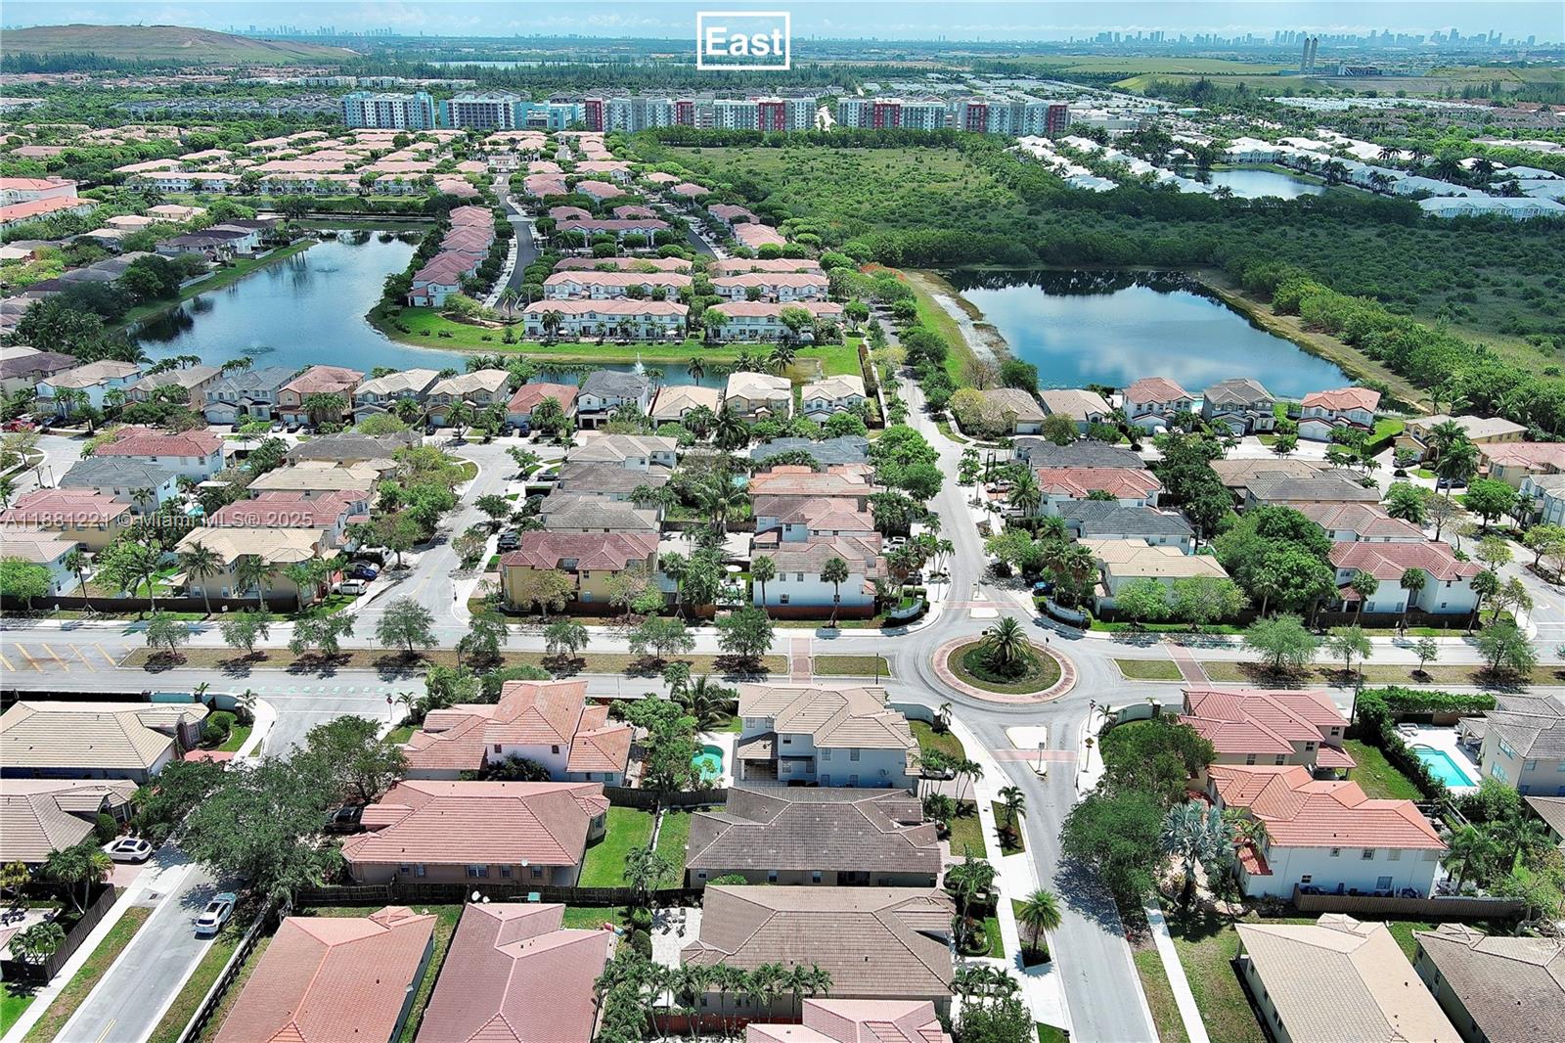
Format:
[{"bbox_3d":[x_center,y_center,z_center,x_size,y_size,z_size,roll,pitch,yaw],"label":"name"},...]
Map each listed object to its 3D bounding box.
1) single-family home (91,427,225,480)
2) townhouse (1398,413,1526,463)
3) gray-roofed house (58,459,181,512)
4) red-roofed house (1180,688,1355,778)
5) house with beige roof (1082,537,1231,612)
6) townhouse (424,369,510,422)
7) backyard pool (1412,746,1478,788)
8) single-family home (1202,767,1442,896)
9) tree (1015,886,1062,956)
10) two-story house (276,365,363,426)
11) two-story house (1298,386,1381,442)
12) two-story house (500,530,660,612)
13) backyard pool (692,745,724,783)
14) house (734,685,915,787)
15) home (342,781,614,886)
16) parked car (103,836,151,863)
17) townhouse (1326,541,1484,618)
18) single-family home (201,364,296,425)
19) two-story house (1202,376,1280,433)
[{"bbox_3d":[-105.050,-11.480,214.850,18.930,7.850,12.890,0,21,0],"label":"single-family home"},{"bbox_3d":[130.900,-16.550,242.930,21.000,7.870,13.430,-9,23,-24],"label":"townhouse"},{"bbox_3d":[-105.500,-5.840,200.410,18.630,7.750,12.590,0,21,0],"label":"gray-roofed house"},{"bbox_3d":[51.717,23.173,135.739,18.190,7.890,13.310,1,21,0],"label":"red-roofed house"},{"bbox_3d":[52.020,6.940,179.810,18.980,7.970,13.930,1,21,0],"label":"house with beige roof"},{"bbox_3d":[-65.540,-26.790,264.210,13.120,7.870,21.500,1,21,0],"label":"townhouse"},{"bbox_3d":[72.062,27.214,138.417,3.800,1.230,8.670,1,21,0],"label":"backyard pool"},{"bbox_3d":[51.172,28.874,120.953,19.180,7.890,13.680,1,21,0],"label":"single-family home"},{"bbox_3d":[22.240,34.720,109.350,3.900,6.300,3.900,1,21,0],"label":"tree"},{"bbox_3d":[-95.528,-27.156,262.115,13.330,8.330,23.810,0,21,-2],"label":"two-story house"},{"bbox_3d":[112.948,-22.636,255.268,14.080,8.330,20.760,11,23,25],"label":"two-story house"},{"bbox_3d":[-28.351,5.937,181.420,22.000,7.700,14.400,0,21,0],"label":"two-story house"},{"bbox_3d":[-8.105,26.936,137.267,3.800,1.230,7.940,1,21,0],"label":"backyard pool"},{"bbox_3d":[4.670,21.830,130.880,18.430,7.910,12.790,0,21,0],"label":"house"},{"bbox_3d":[-29.330,29.330,123.210,24.230,5.400,13.630,1,21,0],"label":"home"},{"bbox_3d":[-63.423,31.847,122.292,4.750,1.430,1.880,1,21,1],"label":"parked car"},{"bbox_3d":[88.243,7.144,180.860,20.200,7.700,14.400,0,21,0],"label":"townhouse"},{"bbox_3d":[-111.472,-27.327,265.539,13.700,7.800,21.800,0,21,0],"label":"single-family home"},{"bbox_3d":[95.176,-24.990,264.173,13.800,7.700,23.151,3,21,7],"label":"two-story house"}]

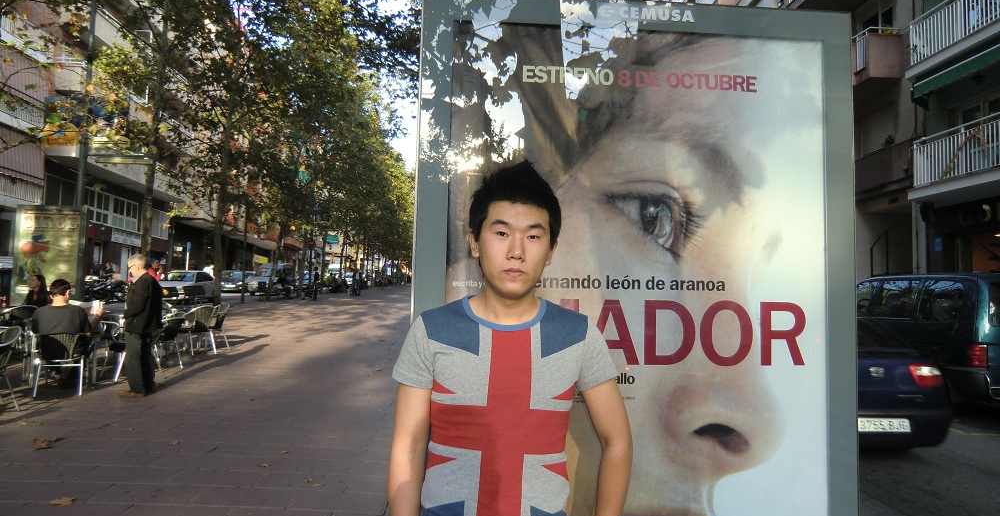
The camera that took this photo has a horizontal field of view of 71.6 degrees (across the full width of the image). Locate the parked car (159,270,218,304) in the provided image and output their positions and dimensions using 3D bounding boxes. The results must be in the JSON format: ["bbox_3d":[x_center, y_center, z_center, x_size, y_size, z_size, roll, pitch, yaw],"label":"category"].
[{"bbox_3d":[-14.000,1.300,31.300,1.660,1.410,4.000,2,-3,-4],"label":"parked car"}]

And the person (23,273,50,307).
[{"bbox_3d":[-7.350,0.940,11.000,0.700,1.330,0.500,5,-5,-45],"label":"person"}]

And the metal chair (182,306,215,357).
[{"bbox_3d":[-5.050,1.220,11.600,0.560,0.800,0.550,-1,-4,39],"label":"metal chair"}]

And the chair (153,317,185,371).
[{"bbox_3d":[-5.100,1.280,10.500,0.560,0.780,0.550,-1,-4,34],"label":"chair"}]

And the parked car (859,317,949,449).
[{"bbox_3d":[3.100,1.150,8.050,1.710,1.430,4.350,2,-3,-3],"label":"parked car"}]

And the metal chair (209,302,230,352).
[{"bbox_3d":[-5.120,1.220,12.200,0.560,0.800,0.550,1,-3,9],"label":"metal chair"}]

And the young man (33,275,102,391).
[{"bbox_3d":[-5.200,0.935,8.420,0.720,1.340,0.880,3,-4,-22],"label":"young man"}]

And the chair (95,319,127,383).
[{"bbox_3d":[-5.100,1.220,9.350,0.560,0.780,0.550,4,-4,-38],"label":"chair"}]

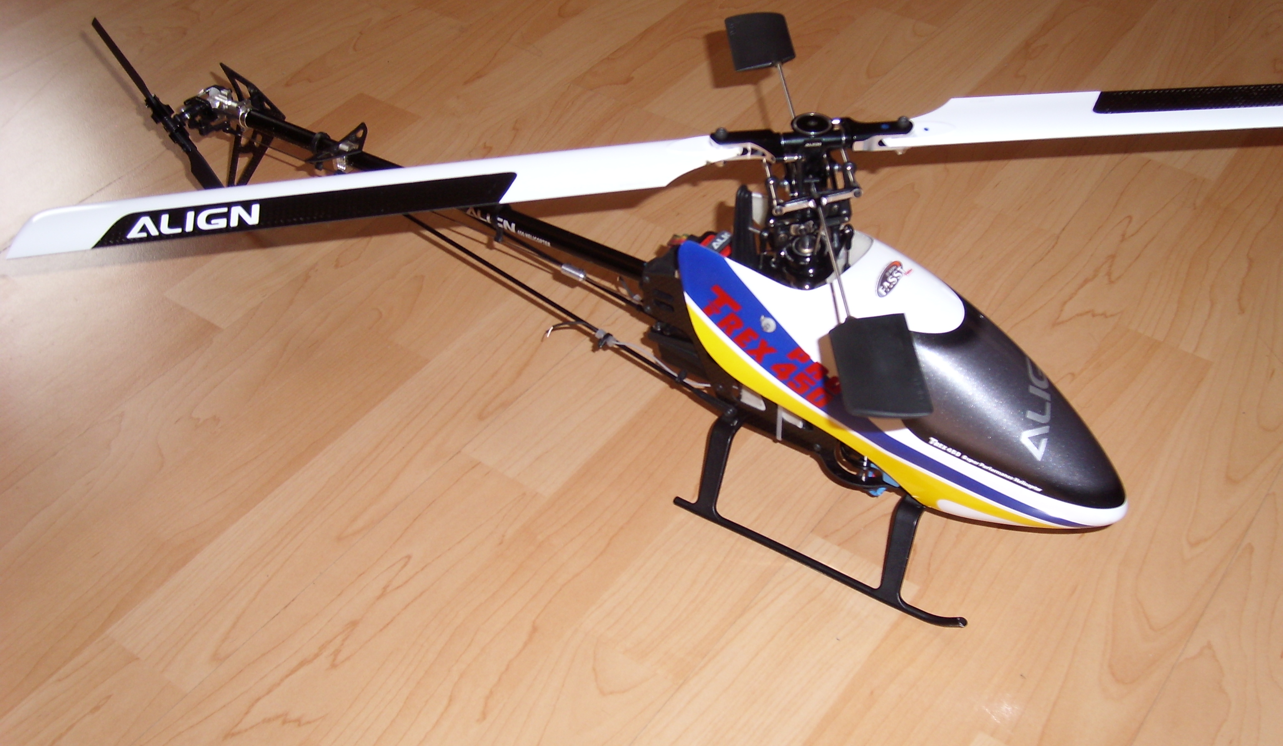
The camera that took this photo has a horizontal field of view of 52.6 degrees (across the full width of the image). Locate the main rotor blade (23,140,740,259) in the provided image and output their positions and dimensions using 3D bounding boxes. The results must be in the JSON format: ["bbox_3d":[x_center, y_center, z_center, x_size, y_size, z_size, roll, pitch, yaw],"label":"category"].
[{"bbox_3d":[-0.115,-0.080,0.578,0.325,0.006,0.032,-7,48,-2],"label":"main rotor blade"}]

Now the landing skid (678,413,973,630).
[{"bbox_3d":[0.100,0.073,0.682,0.171,0.053,0.042,22,49,23],"label":"landing skid"}]

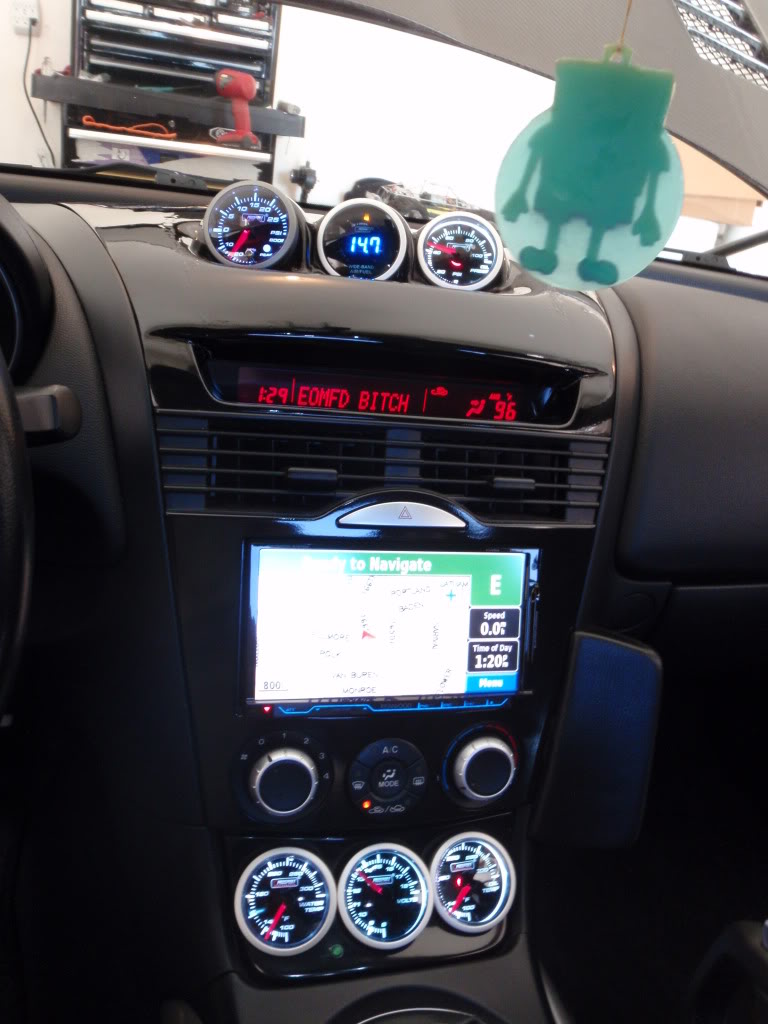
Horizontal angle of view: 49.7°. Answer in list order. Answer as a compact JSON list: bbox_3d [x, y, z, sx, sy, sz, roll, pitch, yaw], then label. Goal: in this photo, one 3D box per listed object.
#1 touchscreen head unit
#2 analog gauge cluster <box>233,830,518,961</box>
[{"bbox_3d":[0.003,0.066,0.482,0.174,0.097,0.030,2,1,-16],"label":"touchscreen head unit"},{"bbox_3d":[-0.004,0.227,0.501,0.174,0.062,0.030,2,-10,-16],"label":"analog gauge cluster"}]

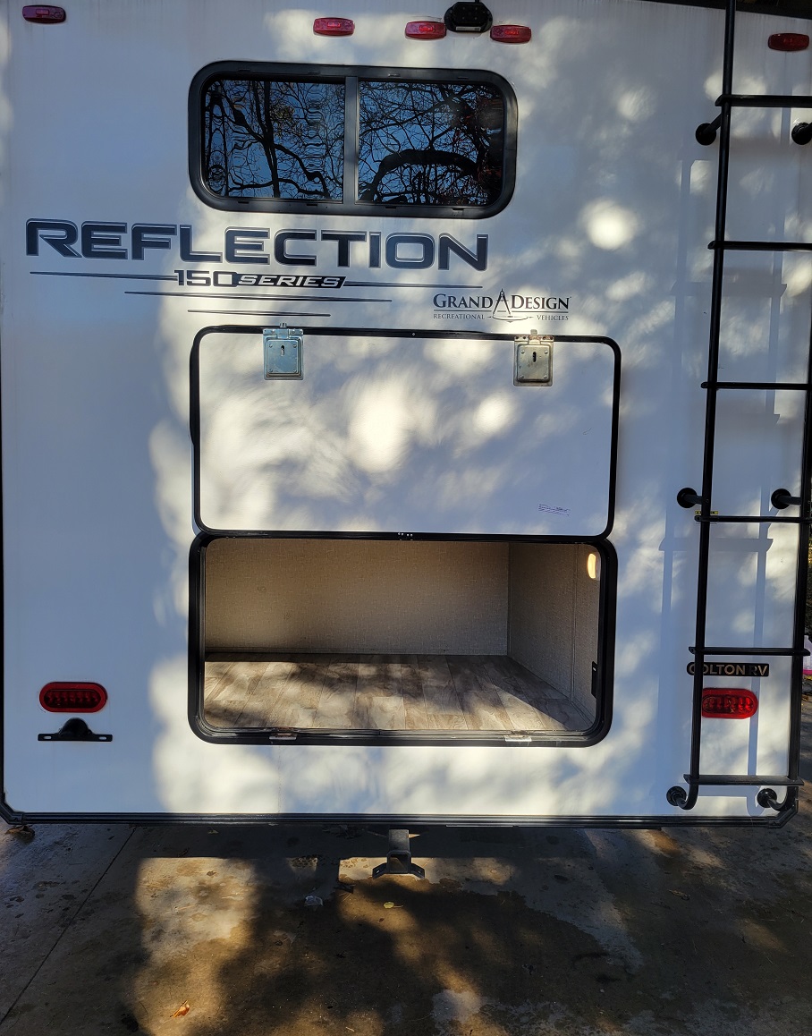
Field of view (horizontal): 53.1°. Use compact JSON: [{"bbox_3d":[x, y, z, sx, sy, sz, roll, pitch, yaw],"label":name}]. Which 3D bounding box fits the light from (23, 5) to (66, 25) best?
[{"bbox_3d":[-1.022,-1.425,2.300,0.117,0.044,0.029,1,3,-2],"label":"light"}]

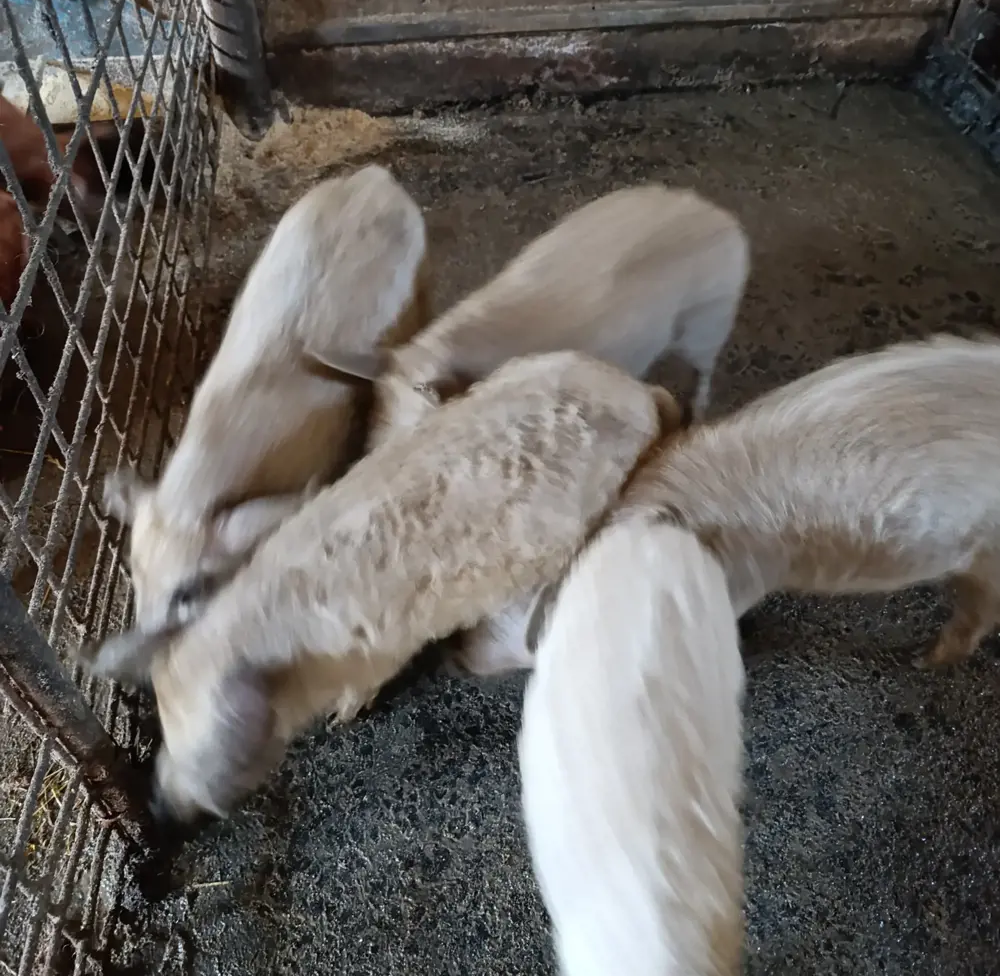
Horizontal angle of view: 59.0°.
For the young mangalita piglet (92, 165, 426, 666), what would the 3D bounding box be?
[{"bbox_3d":[-0.307,-0.140,1.479,0.260,0.440,0.900,8,45,7],"label":"young mangalita piglet"}]

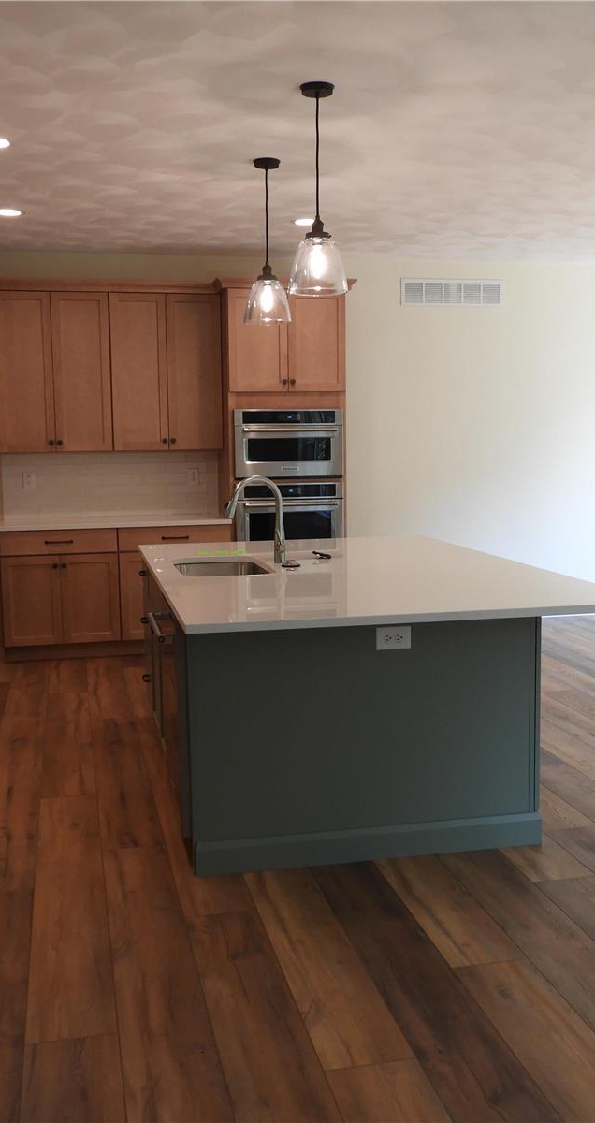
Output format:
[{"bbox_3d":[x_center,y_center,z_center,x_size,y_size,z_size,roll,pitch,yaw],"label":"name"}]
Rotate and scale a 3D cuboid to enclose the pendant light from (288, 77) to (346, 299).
[{"bbox_3d":[0.077,-1.374,3.872,0.230,0.738,0.230,0,7,0],"label":"pendant light"}]

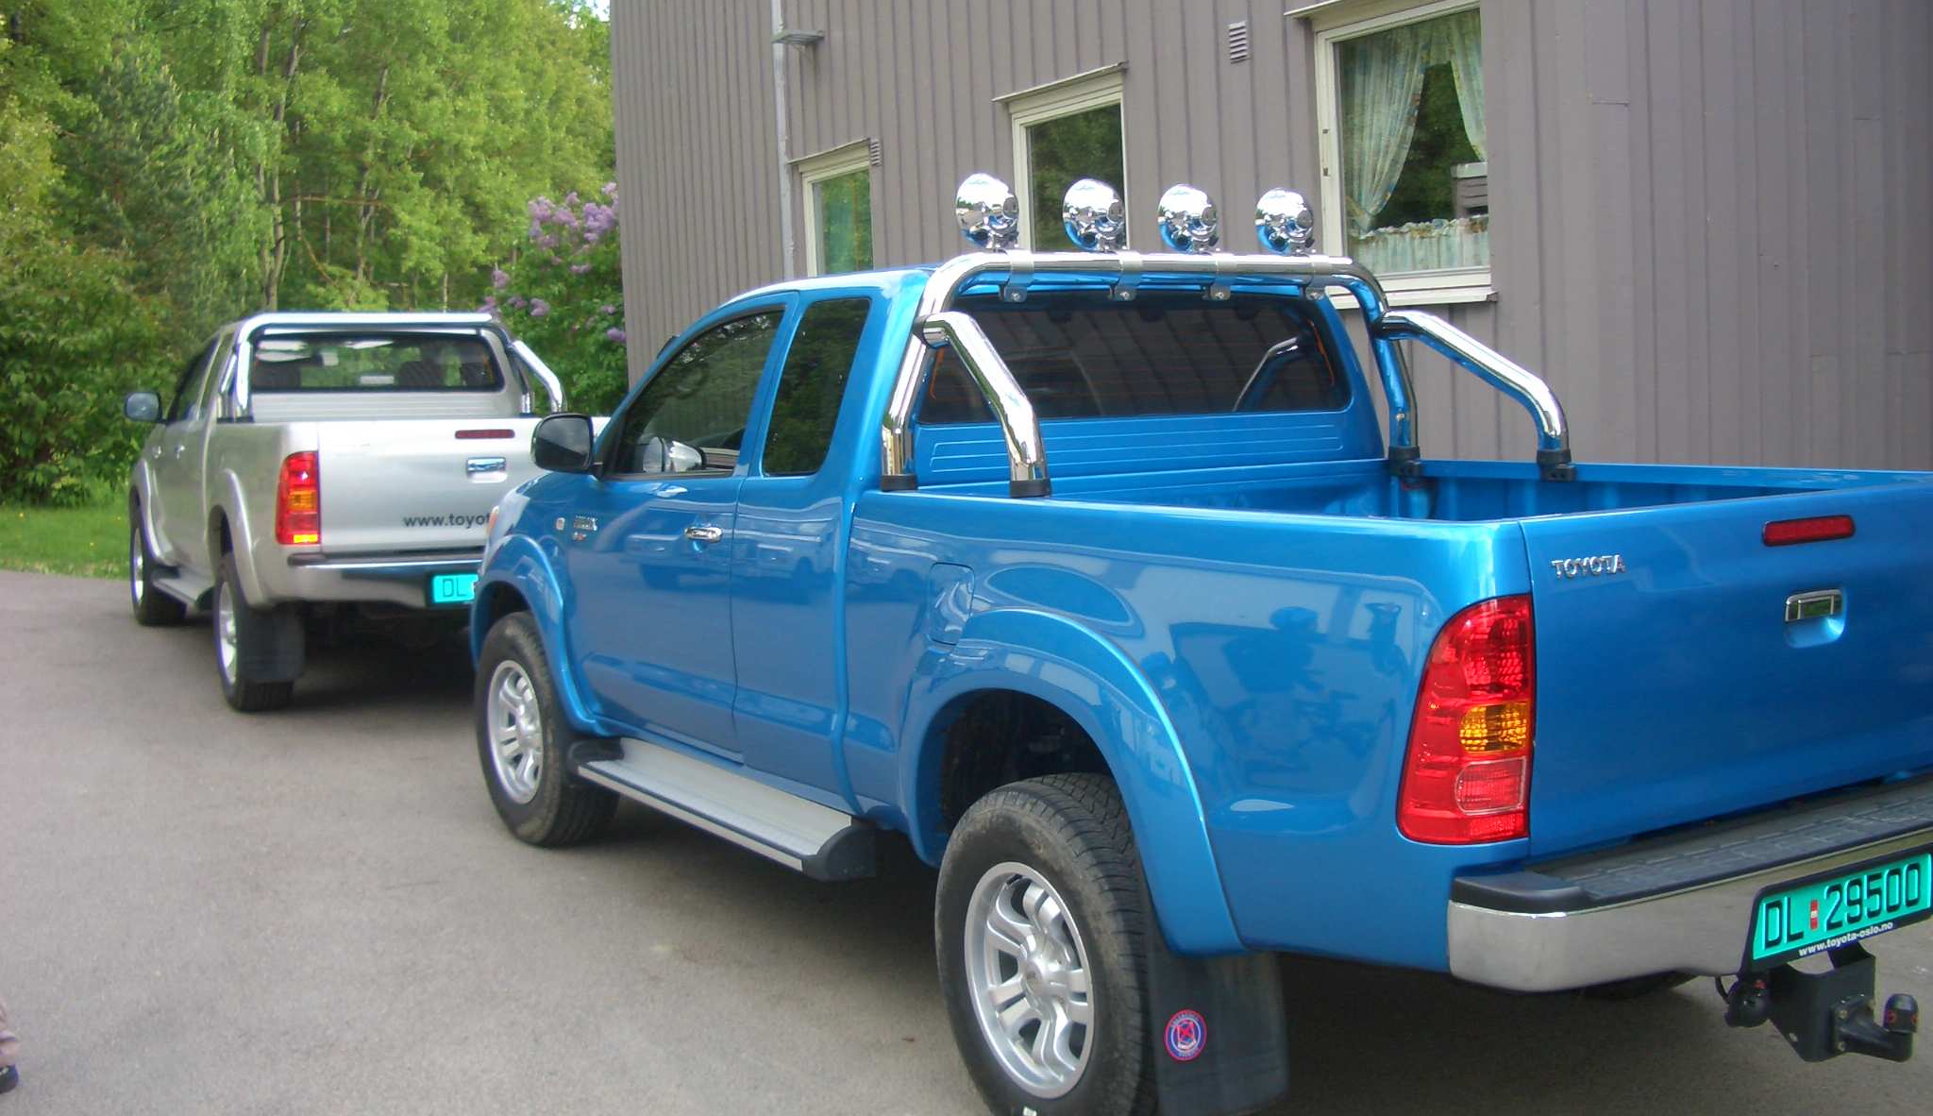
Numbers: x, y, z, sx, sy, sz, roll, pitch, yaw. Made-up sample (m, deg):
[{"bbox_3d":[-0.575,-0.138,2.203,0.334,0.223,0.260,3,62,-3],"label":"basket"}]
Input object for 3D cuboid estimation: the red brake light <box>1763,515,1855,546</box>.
[{"bbox_3d":[1.434,-0.047,3.348,0.258,0.042,0.030,-4,7,-32],"label":"red brake light"}]

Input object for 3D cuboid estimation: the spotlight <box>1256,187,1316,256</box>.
[{"bbox_3d":[0.845,-0.884,5.165,0.175,0.190,0.115,-5,6,-32],"label":"spotlight"}]

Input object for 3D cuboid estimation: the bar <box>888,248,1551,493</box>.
[{"bbox_3d":[0.652,-0.453,4.626,1.660,0.560,0.610,-5,6,-32],"label":"bar"}]

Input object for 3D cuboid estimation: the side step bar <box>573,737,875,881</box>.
[{"bbox_3d":[-0.730,0.672,5.478,0.215,0.130,1.650,-5,6,-32],"label":"side step bar"}]

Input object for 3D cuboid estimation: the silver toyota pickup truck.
[{"bbox_3d":[-3.346,-0.383,10.668,1.900,1.860,5.220,-4,6,-30],"label":"silver toyota pickup truck"}]

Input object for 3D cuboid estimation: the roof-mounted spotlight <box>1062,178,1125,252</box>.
[{"bbox_3d":[0.319,-0.849,4.866,0.175,0.190,0.115,-5,6,-32],"label":"roof-mounted spotlight"}]

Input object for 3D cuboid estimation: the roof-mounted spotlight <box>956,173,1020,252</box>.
[{"bbox_3d":[0.053,-0.825,4.677,0.175,0.190,0.115,-5,6,-32],"label":"roof-mounted spotlight"}]

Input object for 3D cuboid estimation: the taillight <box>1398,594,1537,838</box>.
[{"bbox_3d":[0.779,0.250,3.057,0.155,0.392,0.165,-5,6,-32],"label":"taillight"}]

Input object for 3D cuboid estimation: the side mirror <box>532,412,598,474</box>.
[{"bbox_3d":[-1.192,-0.341,5.797,0.195,0.185,0.125,-5,6,-32],"label":"side mirror"}]

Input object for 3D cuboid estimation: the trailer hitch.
[{"bbox_3d":[1.461,0.765,3.345,0.260,0.195,0.260,-5,6,-32],"label":"trailer hitch"}]

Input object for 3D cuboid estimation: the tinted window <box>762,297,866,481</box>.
[{"bbox_3d":[-0.385,-0.416,4.872,0.040,0.440,0.390,12,-3,-32],"label":"tinted window"}]

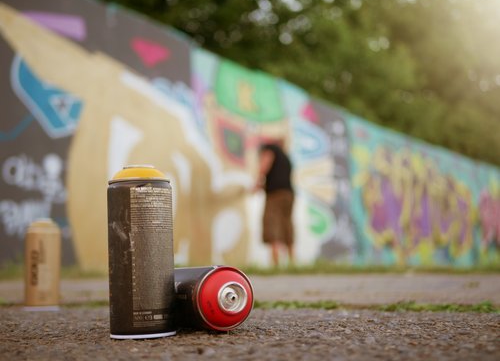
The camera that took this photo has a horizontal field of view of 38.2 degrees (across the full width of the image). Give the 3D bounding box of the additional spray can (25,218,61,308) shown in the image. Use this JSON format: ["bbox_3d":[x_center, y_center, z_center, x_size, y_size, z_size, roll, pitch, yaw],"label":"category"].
[{"bbox_3d":[-0.384,0.155,1.335,0.066,0.171,0.066,-1,-7,-6],"label":"additional spray can"}]

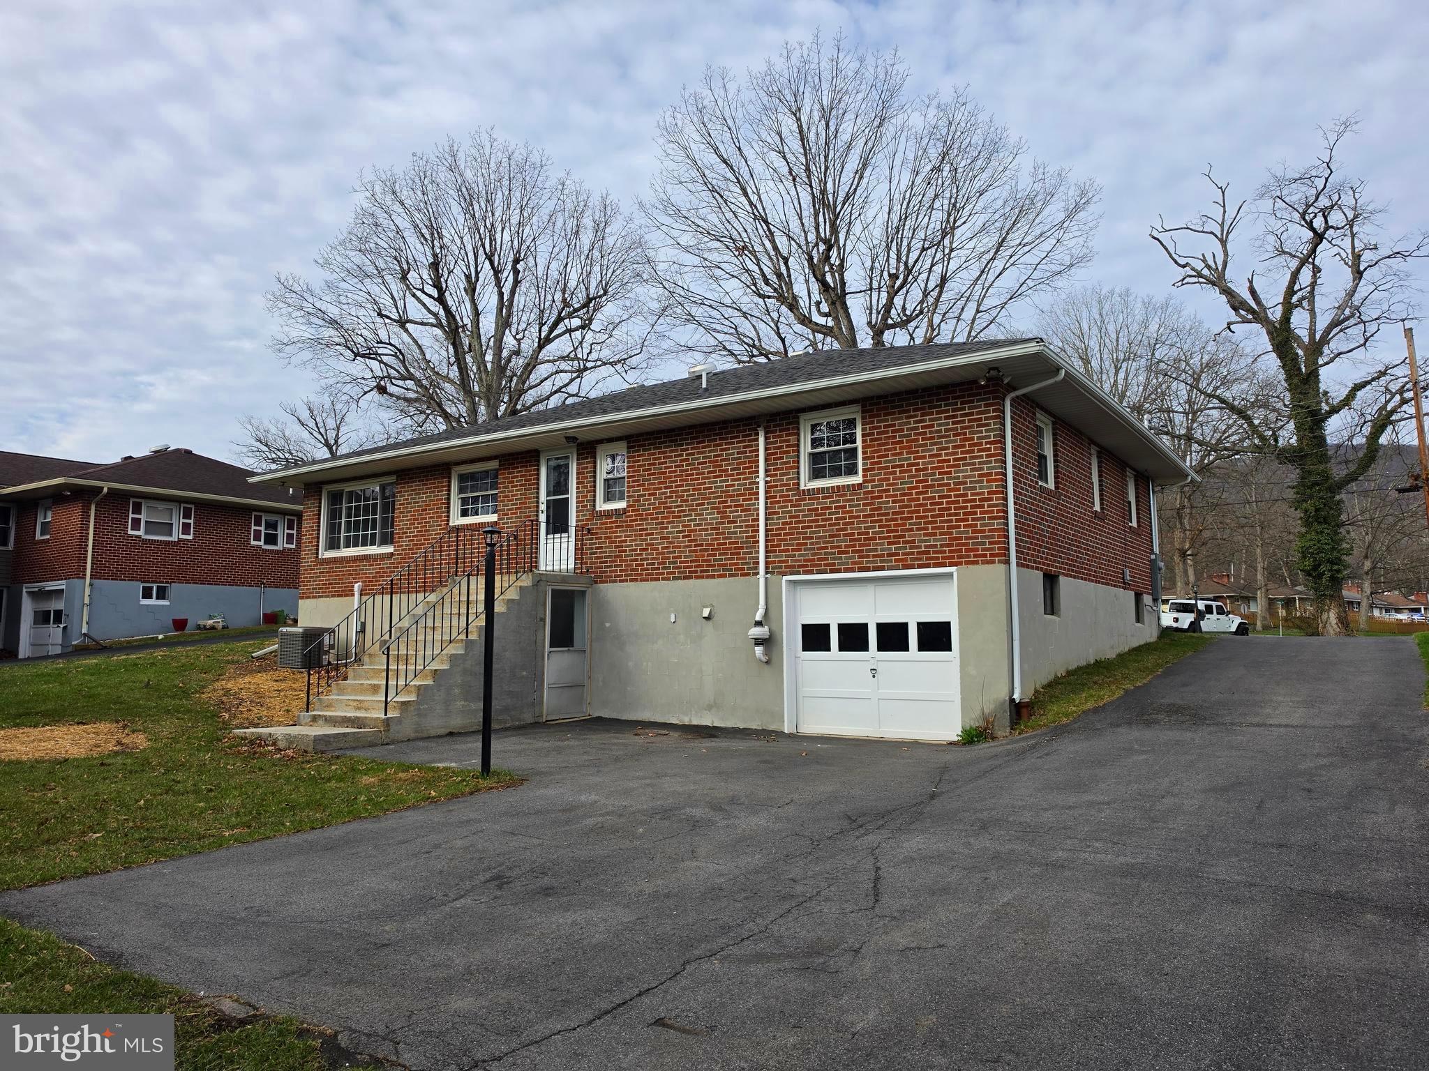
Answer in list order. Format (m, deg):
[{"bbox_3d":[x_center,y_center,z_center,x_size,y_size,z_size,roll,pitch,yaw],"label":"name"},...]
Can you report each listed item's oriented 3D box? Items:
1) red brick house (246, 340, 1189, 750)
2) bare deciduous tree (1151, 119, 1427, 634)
[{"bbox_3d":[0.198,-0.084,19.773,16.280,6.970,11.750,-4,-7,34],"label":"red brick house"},{"bbox_3d":[31.530,-8.756,50.396,15.200,28.117,14.300,-4,-7,32],"label":"bare deciduous tree"}]

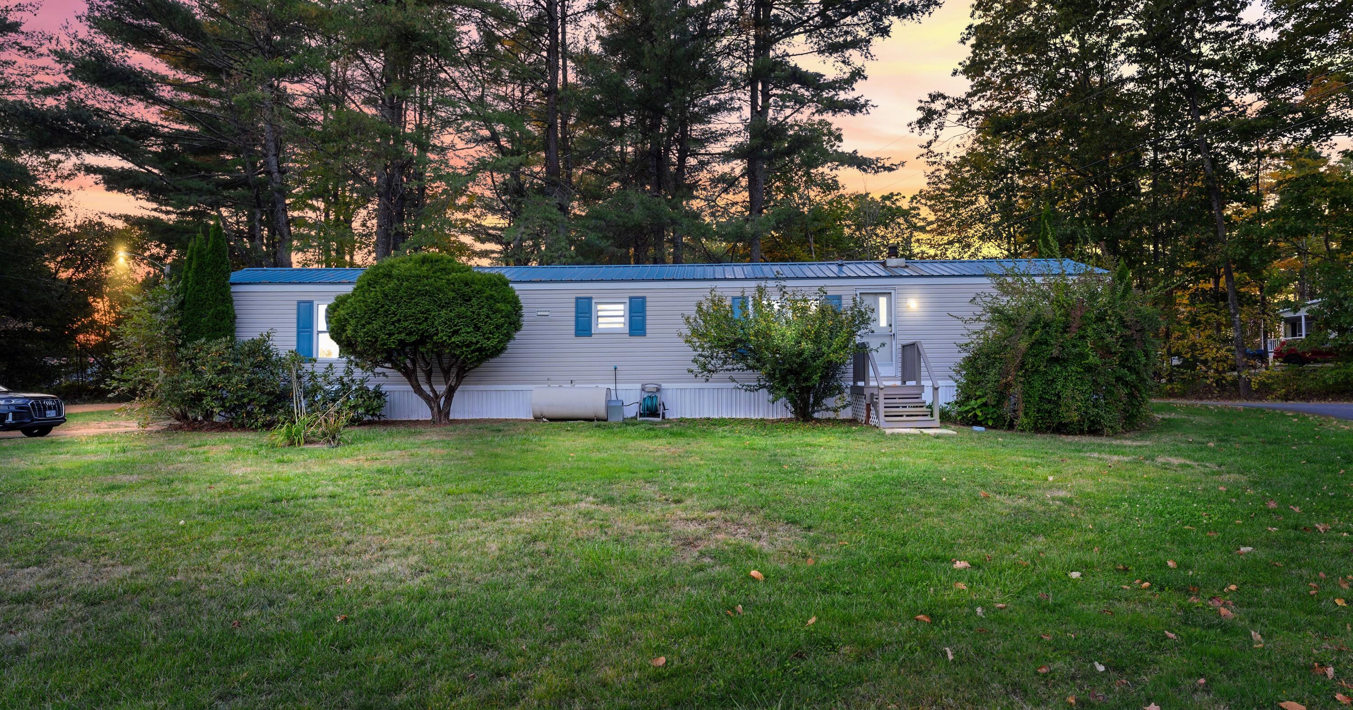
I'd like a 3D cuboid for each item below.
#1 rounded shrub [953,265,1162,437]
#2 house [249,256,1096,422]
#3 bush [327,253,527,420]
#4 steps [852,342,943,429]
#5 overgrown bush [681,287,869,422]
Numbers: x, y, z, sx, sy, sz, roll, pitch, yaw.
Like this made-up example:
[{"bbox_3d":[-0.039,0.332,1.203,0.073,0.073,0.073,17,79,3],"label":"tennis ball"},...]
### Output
[{"bbox_3d":[7.400,-0.190,14.000,4.050,3.250,3.400,0,-1,2],"label":"rounded shrub"},{"bbox_3d":[-0.500,-0.400,17.750,20.100,3.700,3.950,0,-1,2],"label":"house"},{"bbox_3d":[-5.150,-0.310,14.500,3.950,3.480,3.200,0,-1,2],"label":"bush"},{"bbox_3d":[4.500,0.570,14.850,1.270,1.720,2.000,0,-1,2],"label":"steps"},{"bbox_3d":[2.050,-0.030,14.700,3.950,2.850,2.800,0,-1,2],"label":"overgrown bush"}]

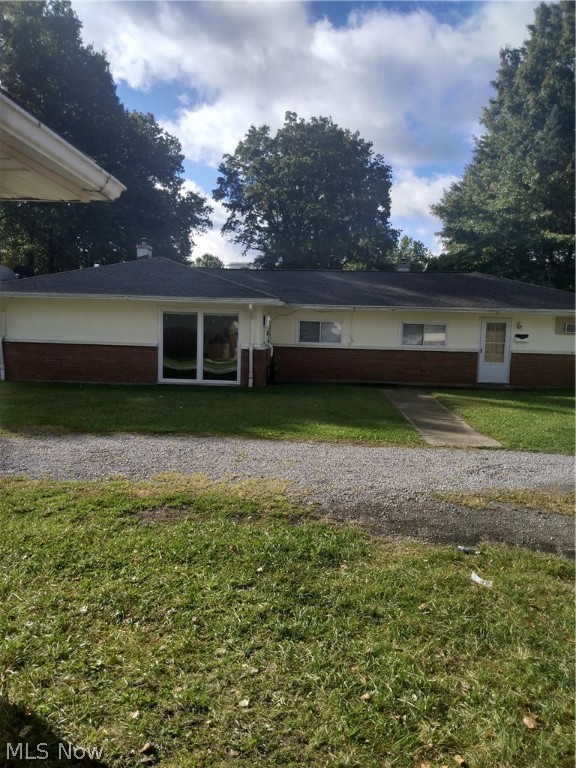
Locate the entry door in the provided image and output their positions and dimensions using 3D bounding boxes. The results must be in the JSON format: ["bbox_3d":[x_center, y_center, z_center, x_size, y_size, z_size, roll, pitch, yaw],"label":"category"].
[{"bbox_3d":[6.596,-1.040,14.140,0.970,2.070,0.100,2,6,3],"label":"entry door"}]

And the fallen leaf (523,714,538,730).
[{"bbox_3d":[0.973,1.358,1.780,0.055,0.020,0.060,2,6,3],"label":"fallen leaf"}]

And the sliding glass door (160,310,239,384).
[{"bbox_3d":[-2.380,-0.966,12.032,2.200,2.030,0.120,2,6,3],"label":"sliding glass door"}]

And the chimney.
[{"bbox_3d":[-5.168,-4.815,16.048,0.450,0.880,0.450,2,6,3],"label":"chimney"}]

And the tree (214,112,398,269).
[{"bbox_3d":[1.226,-10.486,32.027,13.700,17.165,13.500,2,6,3],"label":"tree"}]

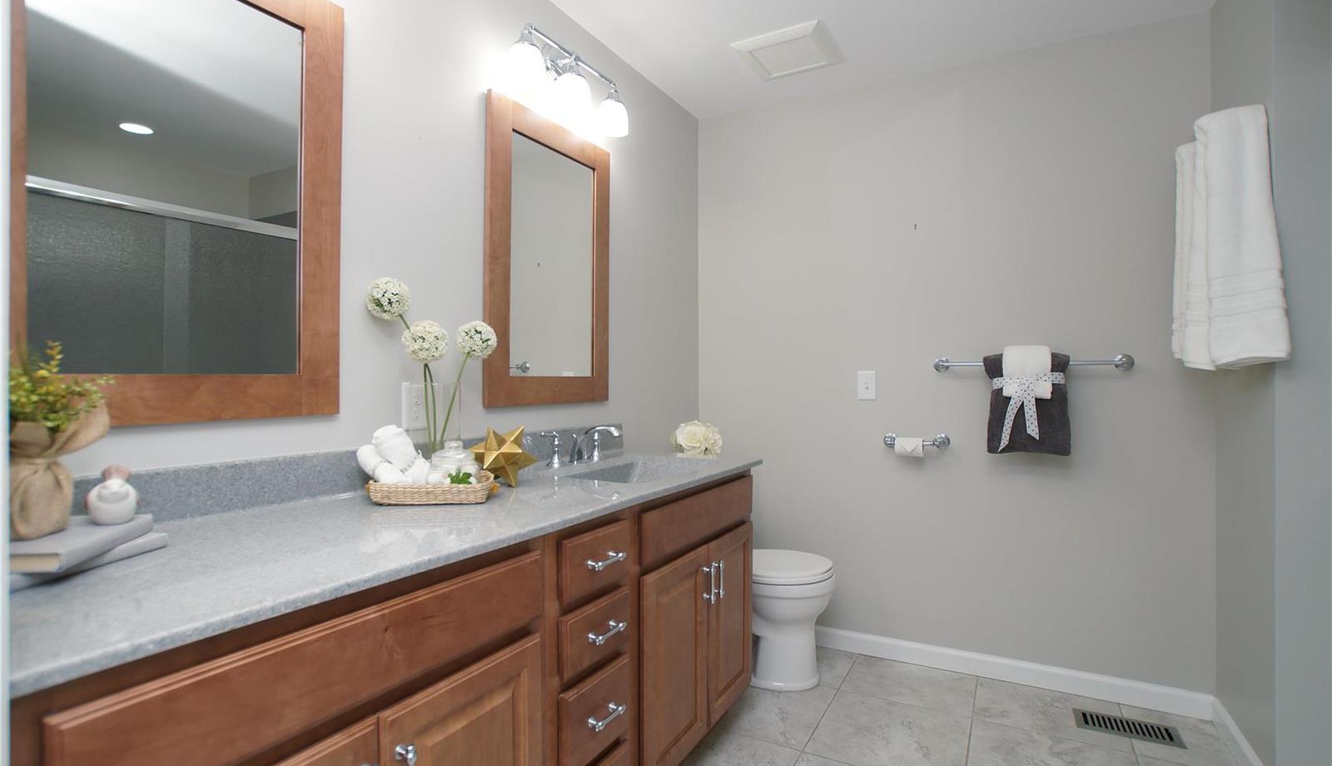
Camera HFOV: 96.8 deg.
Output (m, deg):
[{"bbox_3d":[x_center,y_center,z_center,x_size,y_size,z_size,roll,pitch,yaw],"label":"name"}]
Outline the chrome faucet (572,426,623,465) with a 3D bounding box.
[{"bbox_3d":[-0.225,0.200,1.872,0.200,0.125,0.055,0,0,31],"label":"chrome faucet"}]

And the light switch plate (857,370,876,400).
[{"bbox_3d":[0.843,0.012,2.497,0.076,0.122,0.014,0,0,26],"label":"light switch plate"}]

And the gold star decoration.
[{"bbox_3d":[-0.419,0.187,1.520,0.170,0.155,0.165,0,0,-14],"label":"gold star decoration"}]

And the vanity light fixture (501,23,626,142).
[{"bbox_3d":[-0.304,-0.960,1.927,0.170,0.200,0.520,0,0,31],"label":"vanity light fixture"}]

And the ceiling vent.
[{"bbox_3d":[0.477,-1.275,2.285,0.325,0.024,0.325,0,0,26],"label":"ceiling vent"}]

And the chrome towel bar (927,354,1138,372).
[{"bbox_3d":[1.353,-0.076,2.220,0.635,0.063,0.080,0,0,26],"label":"chrome towel bar"}]

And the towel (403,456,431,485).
[{"bbox_3d":[-0.555,0.206,1.330,0.055,0.080,0.060,0,0,-17],"label":"towel"}]

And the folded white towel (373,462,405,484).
[{"bbox_3d":[-0.597,0.202,1.290,0.082,0.050,0.055,25,0,0],"label":"folded white towel"}]

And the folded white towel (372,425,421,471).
[{"bbox_3d":[-0.620,0.148,1.360,0.077,0.105,0.080,-36,-7,0],"label":"folded white towel"}]

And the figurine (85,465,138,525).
[{"bbox_3d":[-0.880,0.178,0.938,0.064,0.090,0.076,0,0,-43],"label":"figurine"}]

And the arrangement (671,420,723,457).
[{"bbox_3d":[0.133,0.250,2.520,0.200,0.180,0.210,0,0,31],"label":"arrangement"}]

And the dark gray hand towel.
[{"bbox_3d":[1.359,0.078,2.215,0.265,0.385,0.070,0,0,27],"label":"dark gray hand towel"}]

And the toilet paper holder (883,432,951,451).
[{"bbox_3d":[1.006,0.237,2.383,0.245,0.063,0.080,0,0,26],"label":"toilet paper holder"}]

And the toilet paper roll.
[{"bbox_3d":[0.978,0.259,2.375,0.107,0.090,0.090,0,0,26],"label":"toilet paper roll"}]

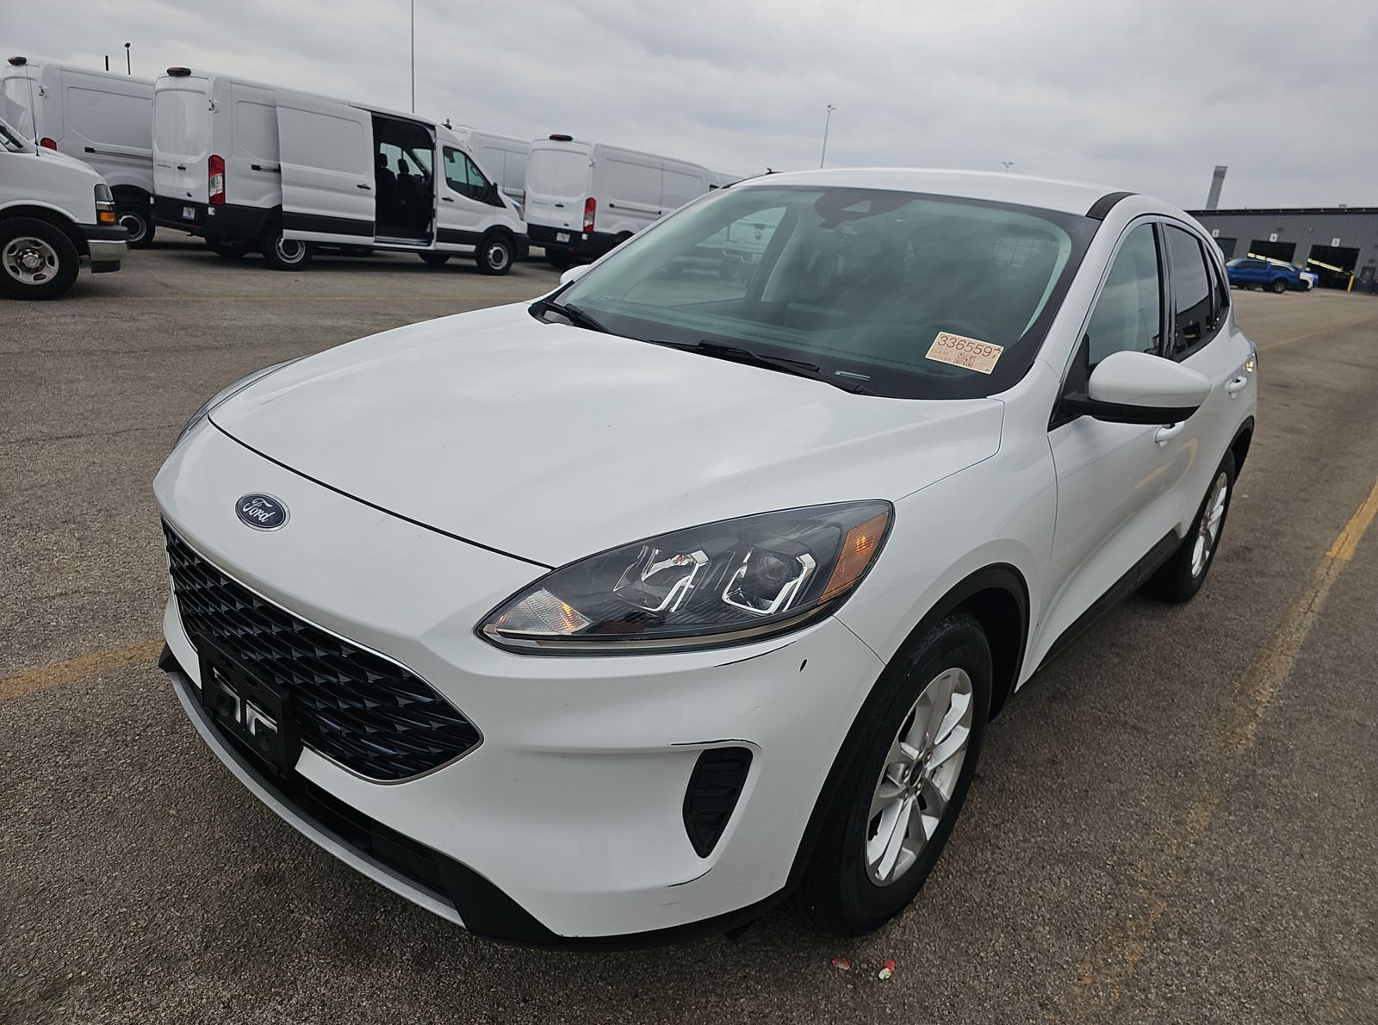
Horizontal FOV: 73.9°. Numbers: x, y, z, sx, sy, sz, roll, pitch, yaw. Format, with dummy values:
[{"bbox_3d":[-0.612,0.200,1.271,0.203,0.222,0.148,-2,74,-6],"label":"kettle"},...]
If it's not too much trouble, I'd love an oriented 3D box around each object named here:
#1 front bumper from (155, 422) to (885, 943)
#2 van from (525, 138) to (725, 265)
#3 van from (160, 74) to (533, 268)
[{"bbox_3d":[-0.586,0.217,1.828,1.820,0.680,0.630,20,22,36],"label":"front bumper"},{"bbox_3d":[-0.754,-6.581,20.324,2.080,2.540,5.980,20,23,37],"label":"van"},{"bbox_3d":[-5.250,-5.295,14.935,2.080,2.540,5.980,20,22,36],"label":"van"}]

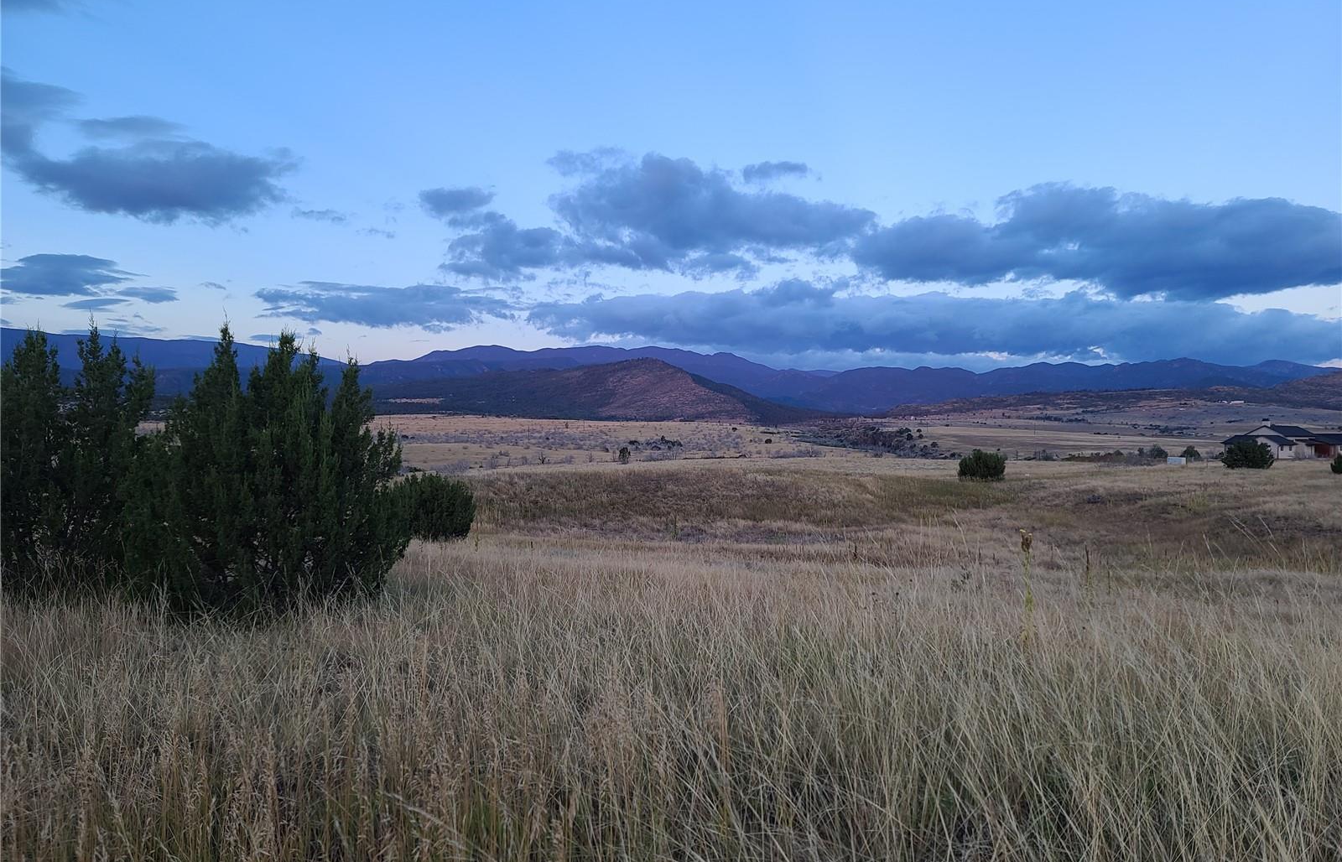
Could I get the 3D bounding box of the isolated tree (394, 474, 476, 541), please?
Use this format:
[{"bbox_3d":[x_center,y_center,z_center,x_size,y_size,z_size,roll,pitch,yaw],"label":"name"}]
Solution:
[{"bbox_3d":[-4.184,1.352,17.000,1.450,1.200,1.350,0,1,0],"label":"isolated tree"}]

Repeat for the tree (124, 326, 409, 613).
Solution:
[{"bbox_3d":[-3.753,0.375,9.000,2.550,2.750,2.400,0,1,0],"label":"tree"}]

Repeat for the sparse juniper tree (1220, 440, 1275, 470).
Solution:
[{"bbox_3d":[46.451,1.941,78.000,4.300,2.350,4.000,0,1,0],"label":"sparse juniper tree"}]

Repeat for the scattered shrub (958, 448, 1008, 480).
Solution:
[{"bbox_3d":[15.101,1.652,47.000,2.350,1.600,2.200,0,1,0],"label":"scattered shrub"}]

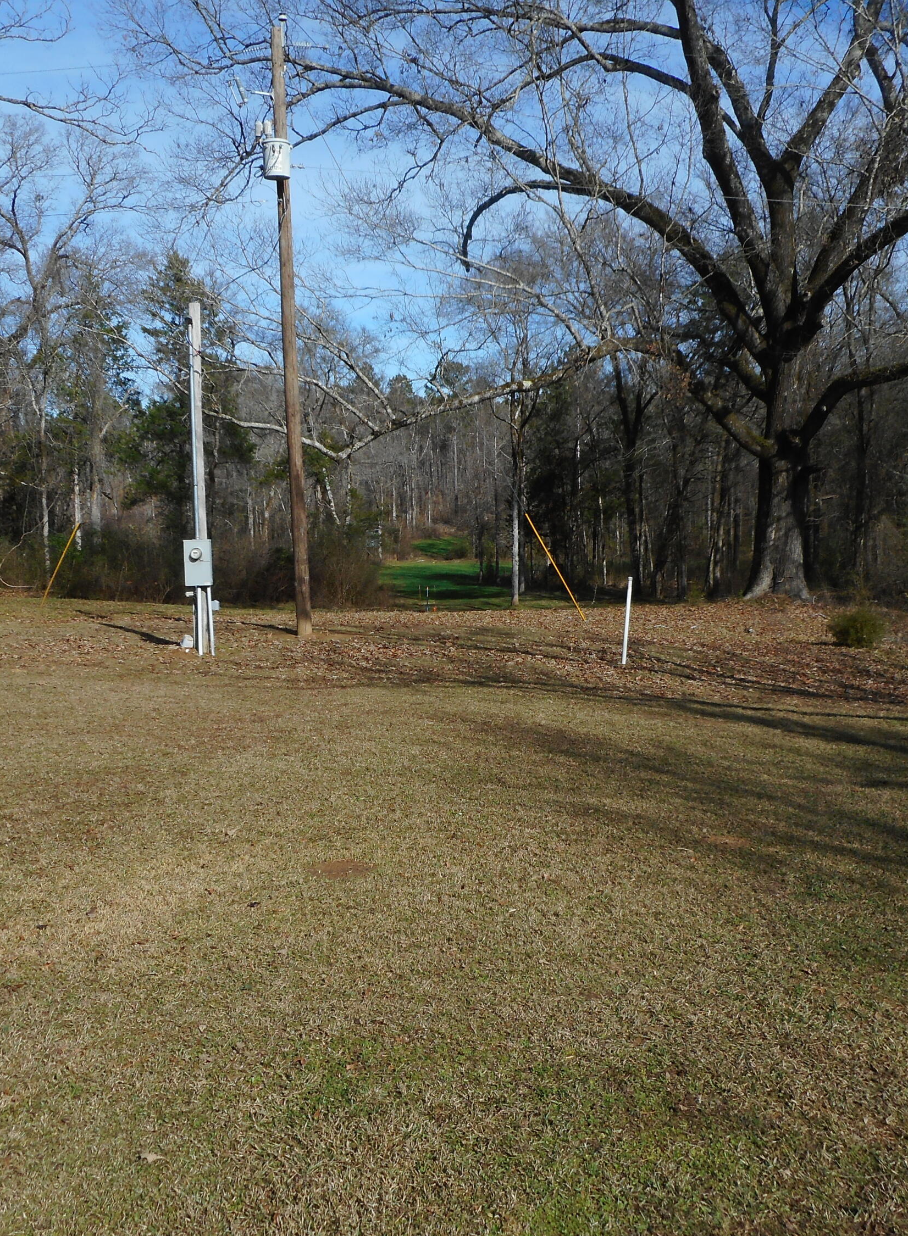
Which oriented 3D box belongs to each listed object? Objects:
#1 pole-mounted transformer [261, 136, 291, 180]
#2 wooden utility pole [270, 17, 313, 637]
[{"bbox_3d":[-2.867,-7.437,19.274,0.450,0.620,0.470,1,9,4],"label":"pole-mounted transformer"},{"bbox_3d":[-2.722,-4.705,20.112,0.280,10.170,0.280,-1,9,0],"label":"wooden utility pole"}]

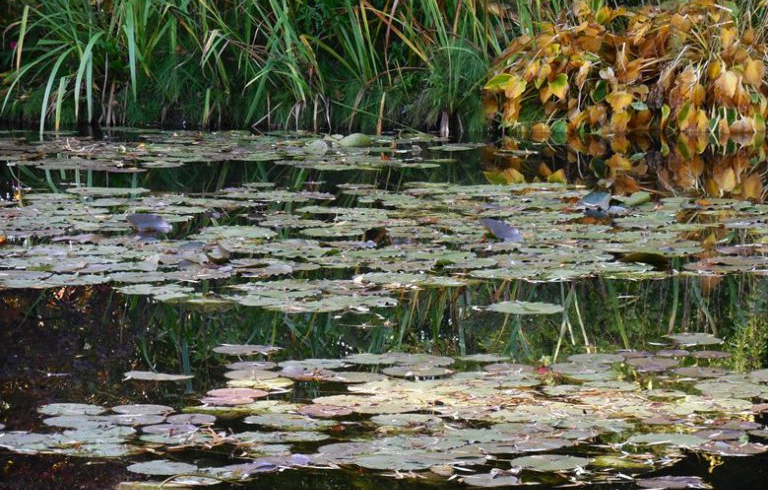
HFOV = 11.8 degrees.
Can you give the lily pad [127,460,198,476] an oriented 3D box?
[{"bbox_3d":[-0.550,0.553,9.200,0.177,0.014,0.178,0,8,0],"label":"lily pad"}]

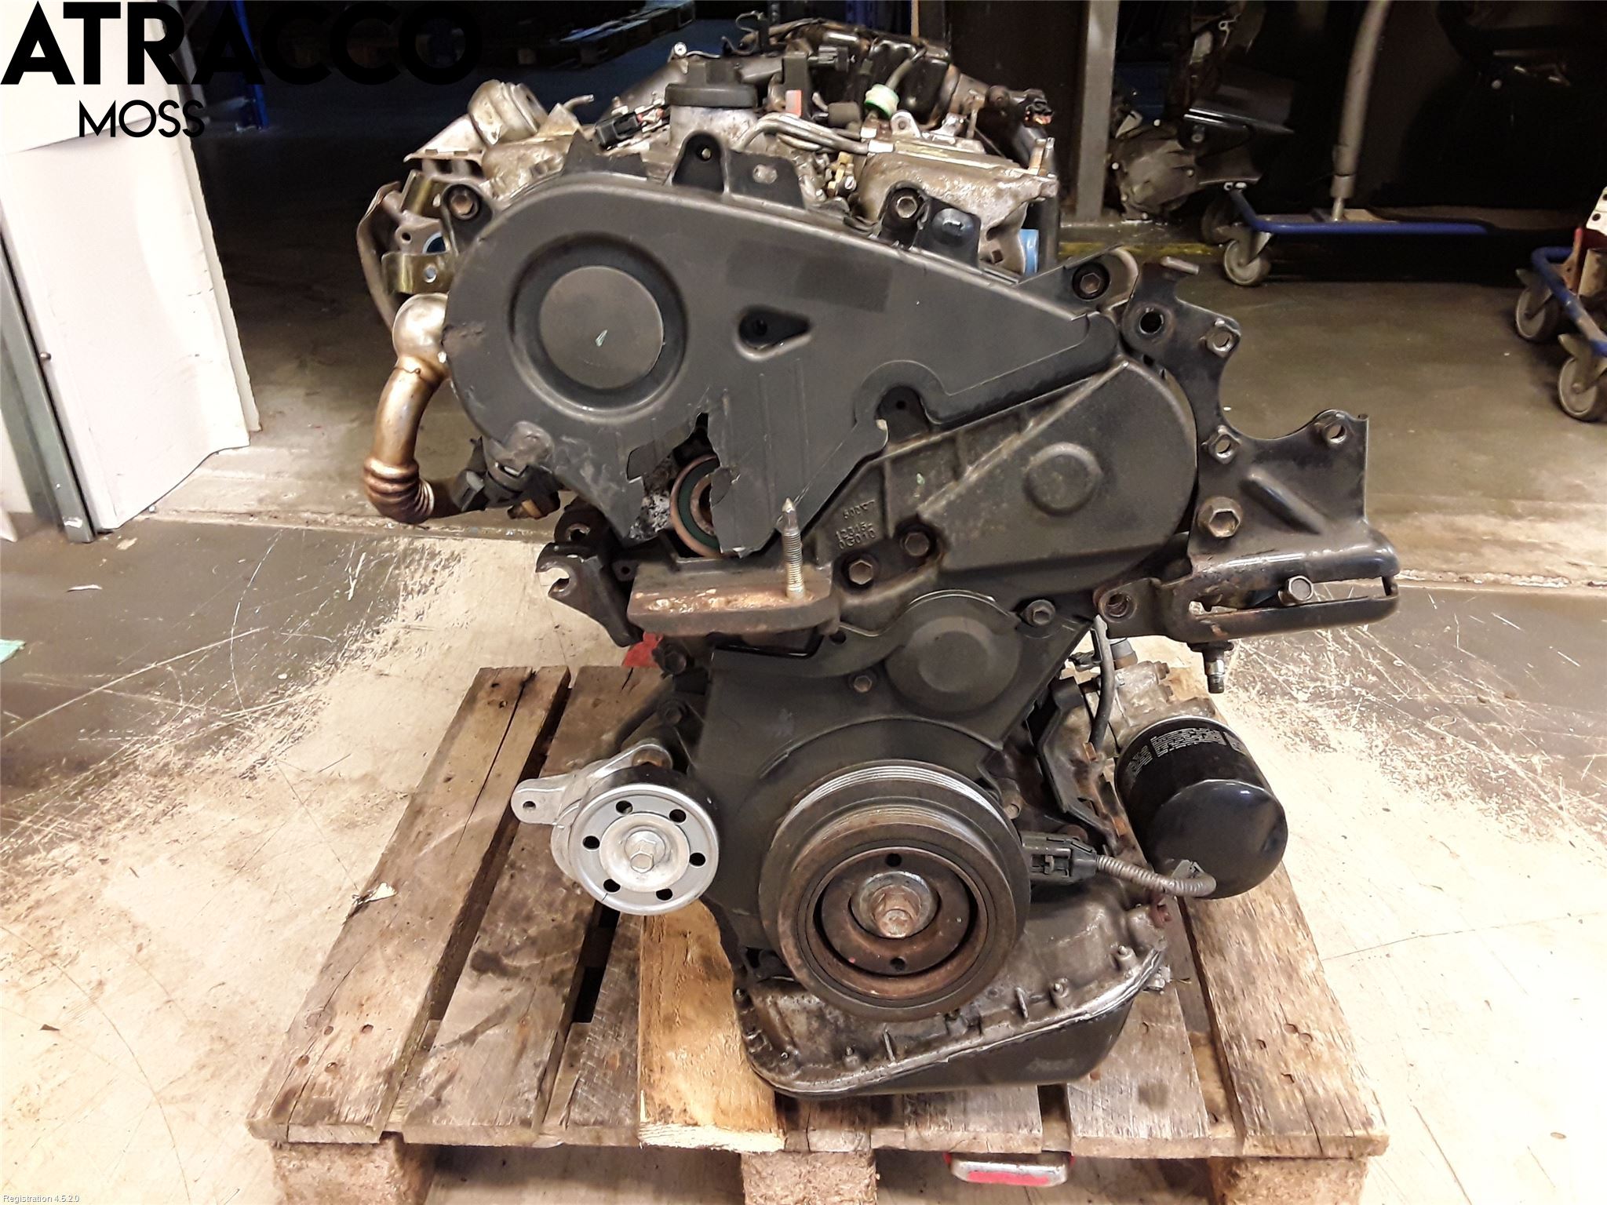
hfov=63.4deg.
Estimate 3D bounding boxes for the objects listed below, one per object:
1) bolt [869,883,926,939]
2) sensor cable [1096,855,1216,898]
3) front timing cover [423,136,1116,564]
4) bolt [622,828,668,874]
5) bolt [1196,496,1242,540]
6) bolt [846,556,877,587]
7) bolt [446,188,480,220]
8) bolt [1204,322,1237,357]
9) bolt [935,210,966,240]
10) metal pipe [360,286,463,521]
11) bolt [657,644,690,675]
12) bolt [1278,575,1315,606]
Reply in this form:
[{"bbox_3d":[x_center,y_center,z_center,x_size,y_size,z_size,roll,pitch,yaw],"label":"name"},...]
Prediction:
[{"bbox_3d":[0.054,0.182,0.767,0.031,0.031,0.020,0,29,4],"label":"bolt"},{"bbox_3d":[0.224,0.174,0.830,0.070,0.022,0.030,0,29,4],"label":"sensor cable"},{"bbox_3d":[-0.013,-0.125,0.657,0.339,0.203,0.060,0,29,4],"label":"front timing cover"},{"bbox_3d":[-0.098,0.153,0.802,0.026,0.026,0.016,0,29,4],"label":"bolt"},{"bbox_3d":[0.227,-0.046,0.709,0.022,0.022,0.016,0,29,4],"label":"bolt"},{"bbox_3d":[0.034,-0.018,0.759,0.017,0.017,0.012,0,29,4],"label":"bolt"},{"bbox_3d":[-0.170,-0.199,0.649,0.014,0.014,0.012,0,29,4],"label":"bolt"},{"bbox_3d":[0.216,-0.136,0.672,0.015,0.015,0.012,0,29,4],"label":"bolt"},{"bbox_3d":[0.074,-0.189,0.651,0.015,0.015,0.012,0,29,4],"label":"bolt"},{"bbox_3d":[-0.245,-0.126,0.831,0.072,0.150,0.085,0,29,4],"label":"metal pipe"},{"bbox_3d":[-0.079,0.035,0.791,0.017,0.017,0.015,0,29,4],"label":"bolt"},{"bbox_3d":[0.280,-0.006,0.739,0.016,0.016,0.014,0,29,4],"label":"bolt"}]

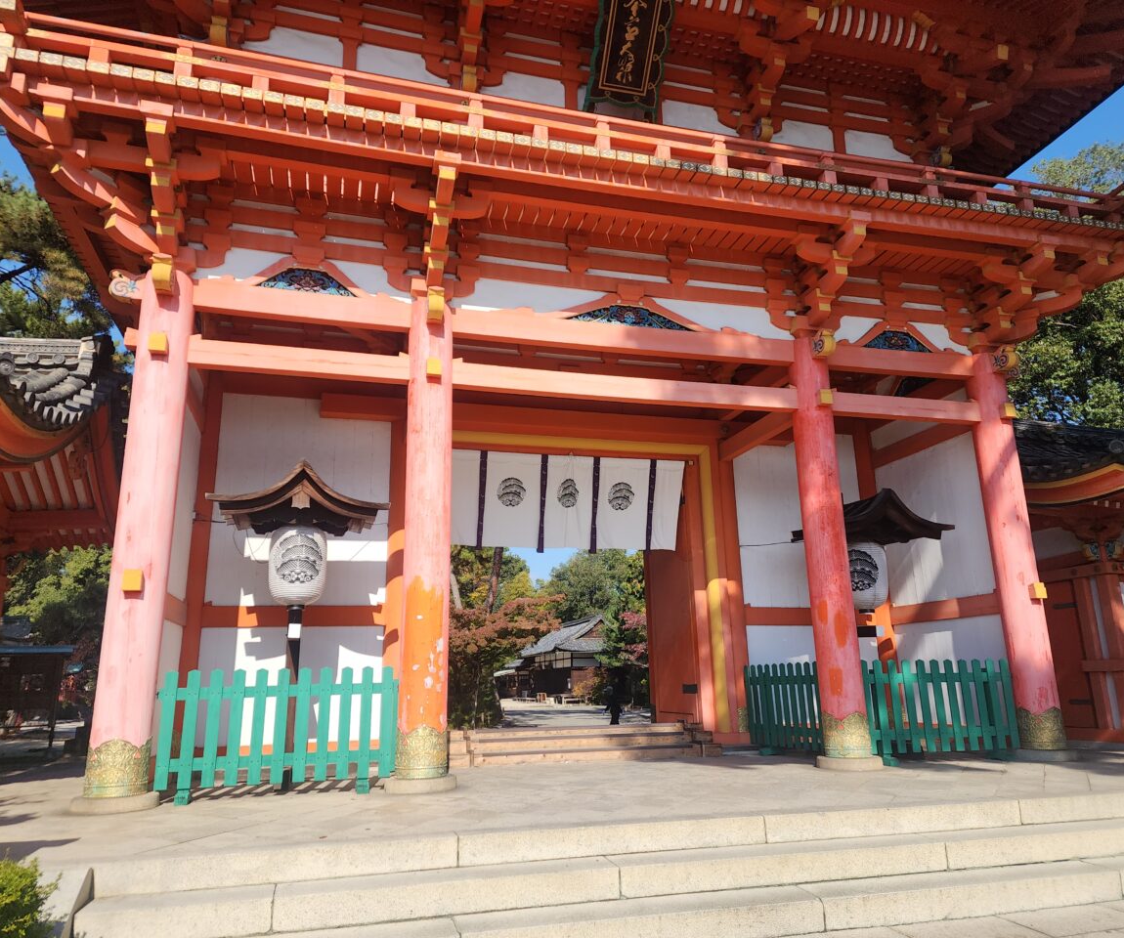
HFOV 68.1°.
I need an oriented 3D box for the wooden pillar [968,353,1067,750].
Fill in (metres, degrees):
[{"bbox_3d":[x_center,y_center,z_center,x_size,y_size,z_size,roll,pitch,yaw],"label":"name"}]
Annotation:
[{"bbox_3d":[5.719,0.901,10.607,0.490,5.143,0.490,3,-15,-15],"label":"wooden pillar"}]

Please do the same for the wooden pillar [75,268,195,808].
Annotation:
[{"bbox_3d":[-3.996,0.429,7.977,0.490,5.143,0.490,3,-15,-15],"label":"wooden pillar"}]

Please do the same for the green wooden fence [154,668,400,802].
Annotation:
[{"bbox_3d":[-2.647,2.504,7.894,2.227,1.164,0.275,3,-15,-15],"label":"green wooden fence"}]

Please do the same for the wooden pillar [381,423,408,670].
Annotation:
[{"bbox_3d":[-1.949,1.219,10.304,0.461,4.483,0.461,3,-15,-15],"label":"wooden pillar"}]

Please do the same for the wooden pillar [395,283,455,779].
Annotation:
[{"bbox_3d":[-1.303,0.478,8.030,0.470,4.771,0.470,3,-15,-15],"label":"wooden pillar"}]

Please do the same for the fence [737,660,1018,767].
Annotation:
[{"bbox_3d":[4.028,3.101,10.759,2.408,1.164,2.382,3,-15,-15],"label":"fence"}]

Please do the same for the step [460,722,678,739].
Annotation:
[{"bbox_3d":[0.144,3.342,10.584,2.803,0.110,0.384,3,-15,-15],"label":"step"}]

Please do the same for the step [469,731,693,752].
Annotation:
[{"bbox_3d":[0.299,3.715,11.278,3.027,0.151,0.344,3,-15,-15],"label":"step"}]

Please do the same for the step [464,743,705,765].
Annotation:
[{"bbox_3d":[0.348,3.749,10.891,3.096,0.128,0.387,3,-15,-15],"label":"step"}]

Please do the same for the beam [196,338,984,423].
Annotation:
[{"bbox_3d":[0.850,-0.945,9.714,9.718,0.267,0.172,3,-15,-15],"label":"beam"}]

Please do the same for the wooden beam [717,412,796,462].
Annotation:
[{"bbox_3d":[2.554,-0.472,10.678,0.154,0.259,2.049,3,-15,-15],"label":"wooden beam"}]

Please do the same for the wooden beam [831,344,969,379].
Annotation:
[{"bbox_3d":[4.382,-1.393,10.833,2.279,0.292,0.172,3,-15,-15],"label":"wooden beam"}]

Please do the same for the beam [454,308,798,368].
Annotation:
[{"bbox_3d":[0.766,-1.410,9.089,3.921,0.283,0.221,3,-15,-15],"label":"beam"}]

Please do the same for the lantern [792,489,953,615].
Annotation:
[{"bbox_3d":[3.819,1.061,10.391,1.786,1.459,0.979,3,-15,-15],"label":"lantern"}]

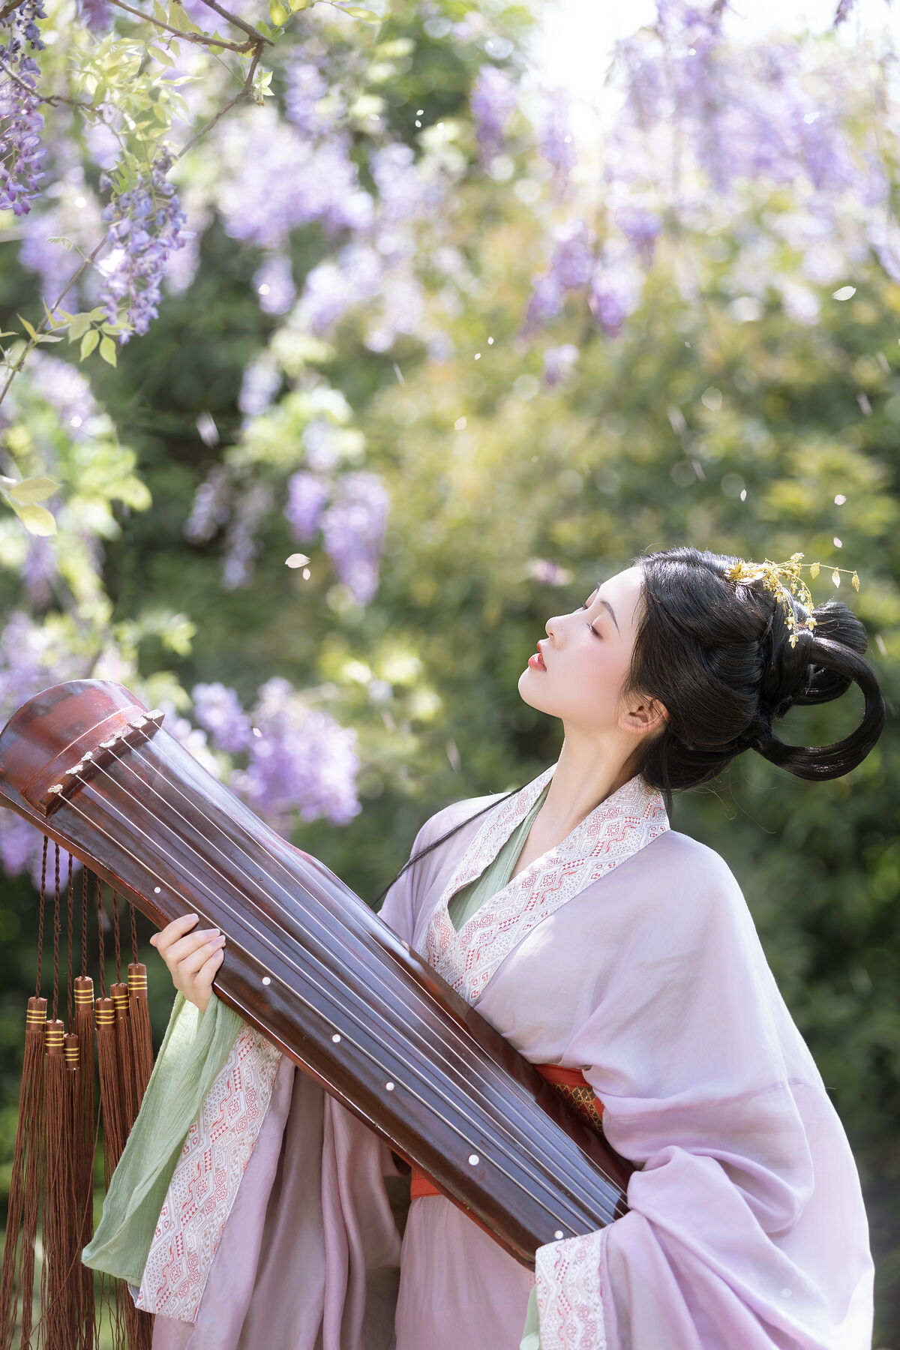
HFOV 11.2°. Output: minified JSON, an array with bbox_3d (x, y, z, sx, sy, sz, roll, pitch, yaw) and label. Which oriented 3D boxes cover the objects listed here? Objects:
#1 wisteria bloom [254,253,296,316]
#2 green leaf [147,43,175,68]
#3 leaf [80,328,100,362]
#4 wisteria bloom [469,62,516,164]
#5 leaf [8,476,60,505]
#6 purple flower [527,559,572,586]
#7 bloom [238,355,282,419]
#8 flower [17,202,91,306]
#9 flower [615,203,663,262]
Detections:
[{"bbox_3d":[-0.272,-0.607,7.100,0.066,0.100,0.059,0,-3,0],"label":"wisteria bloom"},{"bbox_3d":[-0.290,-0.623,4.600,0.034,0.013,0.012,35,-2,0],"label":"green leaf"},{"bbox_3d":[-0.362,-0.331,4.600,0.015,0.036,0.010,25,-2,0],"label":"leaf"},{"bbox_3d":[0.081,-1.056,8.600,0.085,0.179,0.080,0,-2,0],"label":"wisteria bloom"},{"bbox_3d":[-0.391,-0.173,4.300,0.049,0.027,0.029,0,-3,0],"label":"leaf"},{"bbox_3d":[0.158,-0.162,7.200,0.073,0.043,0.059,0,-3,0],"label":"purple flower"},{"bbox_3d":[-0.291,-0.441,7.000,0.066,0.097,0.060,0,-3,0],"label":"bloom"},{"bbox_3d":[-0.569,-0.605,6.600,0.103,0.152,0.093,0,-3,0],"label":"flower"},{"bbox_3d":[0.354,-0.830,8.600,0.087,0.105,0.082,0,-2,0],"label":"flower"}]

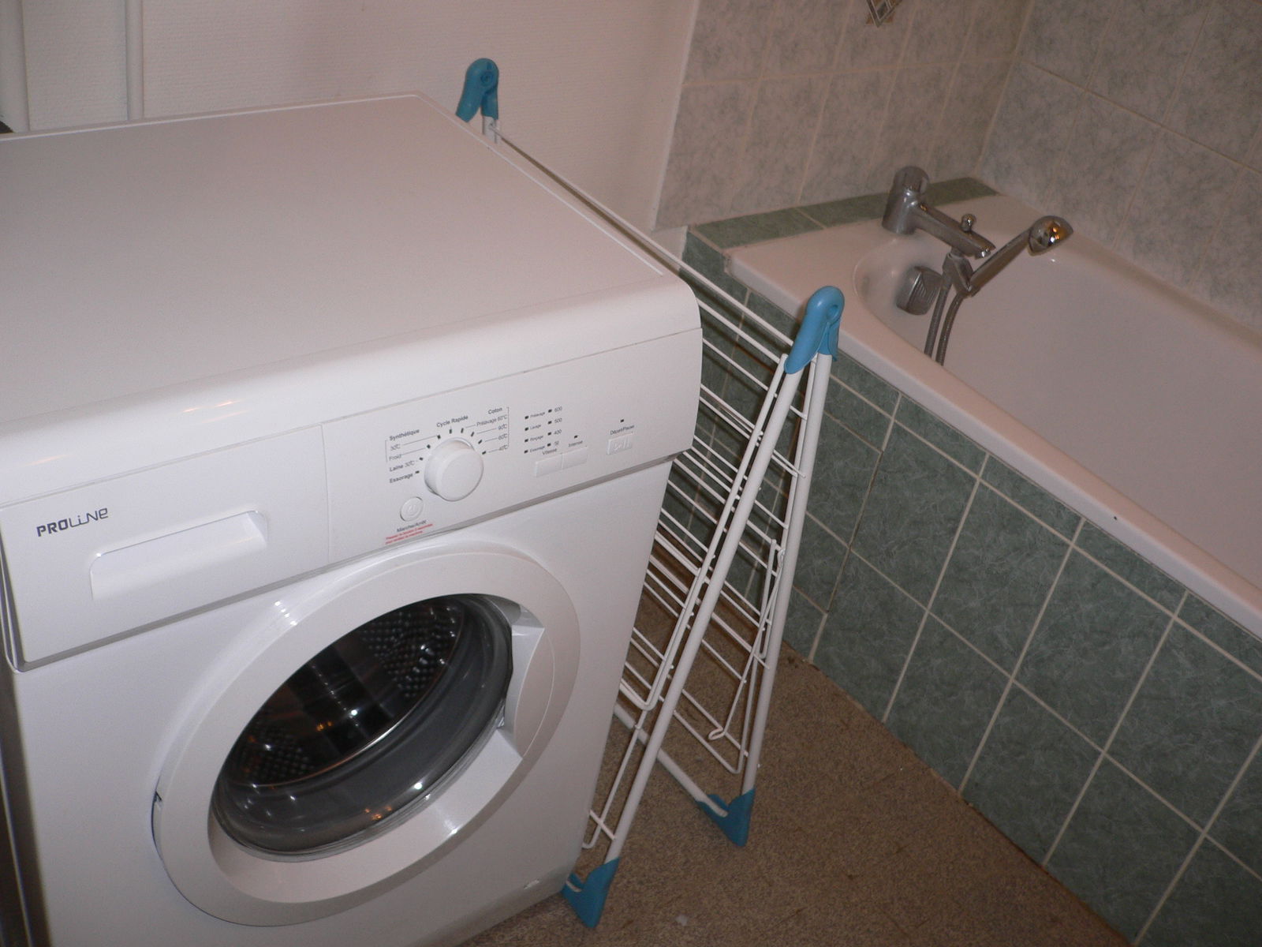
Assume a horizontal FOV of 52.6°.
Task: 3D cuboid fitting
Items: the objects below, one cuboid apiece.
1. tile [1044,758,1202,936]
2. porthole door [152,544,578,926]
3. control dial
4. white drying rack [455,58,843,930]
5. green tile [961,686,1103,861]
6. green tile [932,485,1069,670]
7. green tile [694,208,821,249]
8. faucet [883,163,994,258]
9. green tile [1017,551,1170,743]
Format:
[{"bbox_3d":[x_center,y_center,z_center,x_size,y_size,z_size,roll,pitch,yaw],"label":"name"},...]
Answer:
[{"bbox_3d":[0.632,0.488,1.652,0.009,0.225,0.148,-18,44,-35],"label":"tile"},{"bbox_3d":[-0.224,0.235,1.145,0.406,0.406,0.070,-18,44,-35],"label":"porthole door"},{"bbox_3d":[-0.138,-0.002,1.004,0.048,0.048,0.022,-18,44,-35],"label":"control dial"},{"bbox_3d":[-0.050,0.022,1.554,0.270,0.865,0.600,-18,44,-35],"label":"white drying rack"},{"bbox_3d":[0.540,0.407,1.740,0.009,0.225,0.148,-18,44,-35],"label":"green tile"},{"bbox_3d":[0.487,0.140,1.698,0.009,0.227,0.148,-18,44,-35],"label":"green tile"},{"bbox_3d":[0.207,-0.389,2.038,0.226,0.009,0.080,-18,44,-35],"label":"green tile"},{"bbox_3d":[0.508,-0.411,2.059,0.052,0.104,0.205,-18,44,-35],"label":"faucet"},{"bbox_3d":[0.579,0.221,1.609,0.009,0.227,0.148,-18,44,-35],"label":"green tile"}]

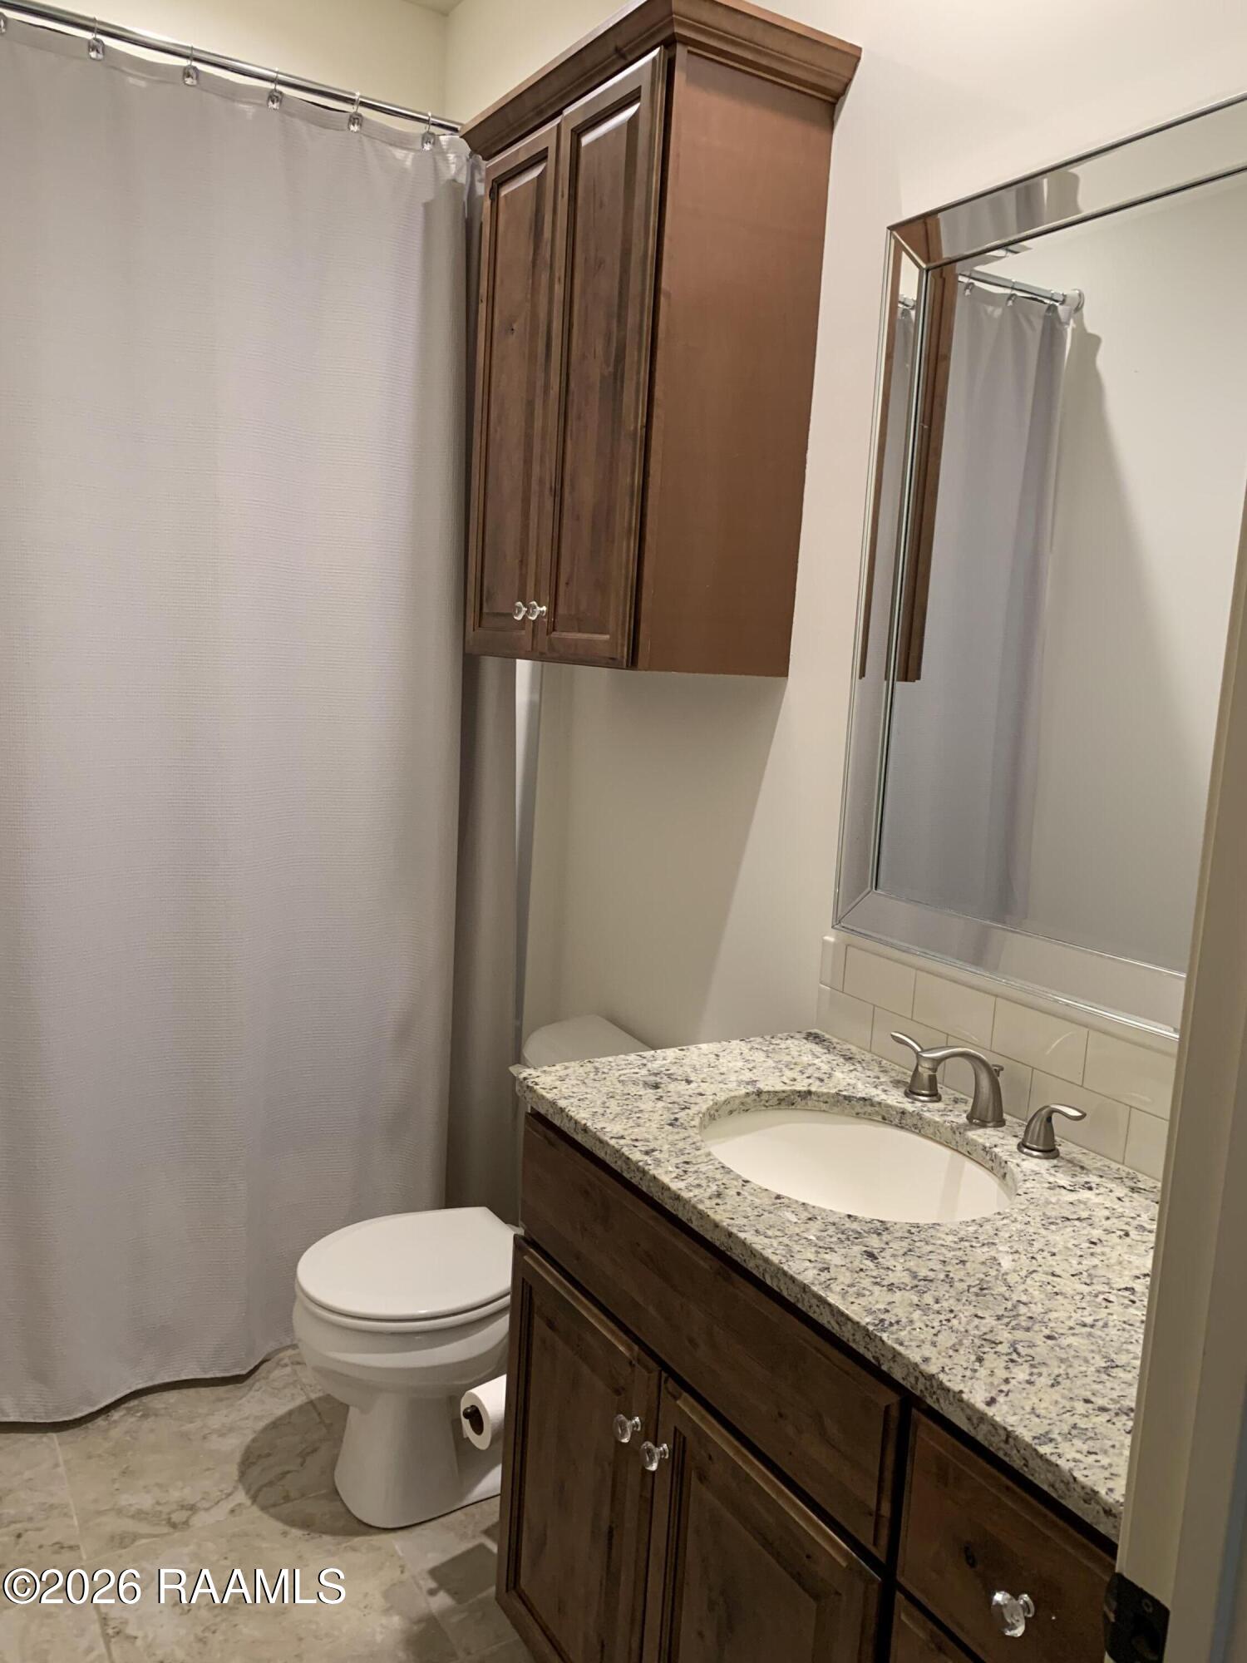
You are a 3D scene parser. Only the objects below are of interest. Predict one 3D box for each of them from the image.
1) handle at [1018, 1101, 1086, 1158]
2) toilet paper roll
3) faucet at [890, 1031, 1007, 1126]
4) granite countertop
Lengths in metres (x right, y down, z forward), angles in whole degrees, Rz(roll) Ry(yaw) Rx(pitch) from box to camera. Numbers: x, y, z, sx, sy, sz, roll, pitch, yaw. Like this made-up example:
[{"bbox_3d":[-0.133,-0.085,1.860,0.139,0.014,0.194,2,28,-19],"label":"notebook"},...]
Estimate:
[{"bbox_3d":[0.540,0.372,1.563,0.051,0.071,0.095,-2,9,-31],"label":"handle"},{"bbox_3d":[-0.182,0.885,1.911,0.100,0.085,0.085,-3,10,-39],"label":"toilet paper roll"},{"bbox_3d":[0.410,0.324,1.710,0.163,0.110,0.204,-2,9,-31],"label":"faucet"},{"bbox_3d":[0.366,0.430,1.443,0.556,0.030,1.090,-2,9,-31],"label":"granite countertop"}]

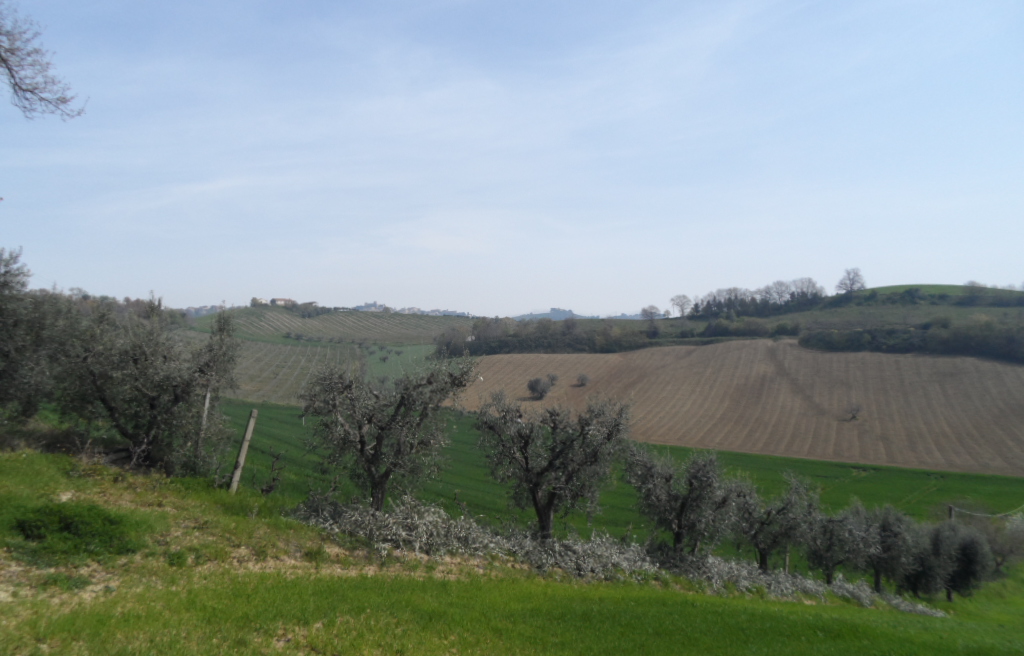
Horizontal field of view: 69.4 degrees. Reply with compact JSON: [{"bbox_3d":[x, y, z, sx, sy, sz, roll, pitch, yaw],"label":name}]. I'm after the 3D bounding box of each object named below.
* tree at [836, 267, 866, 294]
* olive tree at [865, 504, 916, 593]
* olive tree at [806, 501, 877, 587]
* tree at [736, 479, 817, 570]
[{"bbox_3d":[142.319,-19.912,310.000,12.580,11.740,12.200,0,0,0],"label":"tree"},{"bbox_3d":[19.653,11.480,38.500,2.810,4.580,2.730,0,0,0],"label":"olive tree"},{"bbox_3d":[15.281,9.978,34.400,3.350,4.000,3.250,0,0,0],"label":"olive tree"},{"bbox_3d":[10.802,8.025,30.200,3.430,4.080,3.330,0,0,0],"label":"tree"}]

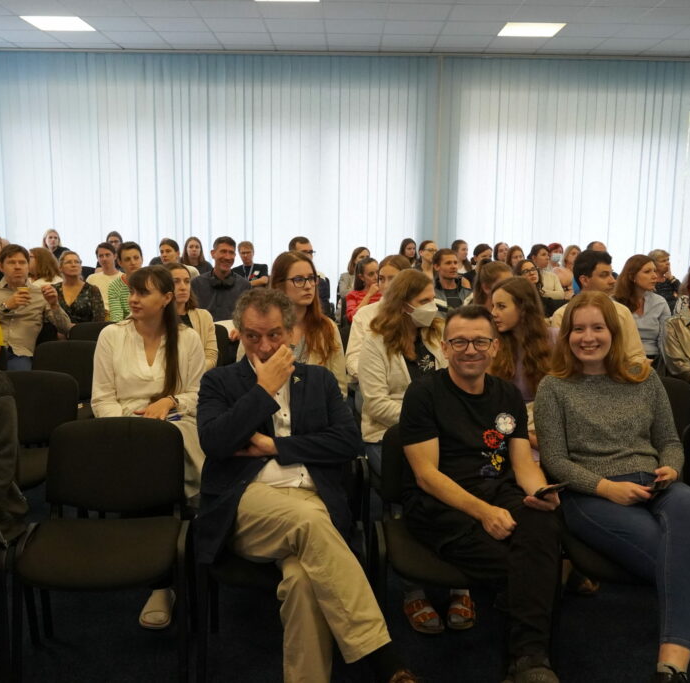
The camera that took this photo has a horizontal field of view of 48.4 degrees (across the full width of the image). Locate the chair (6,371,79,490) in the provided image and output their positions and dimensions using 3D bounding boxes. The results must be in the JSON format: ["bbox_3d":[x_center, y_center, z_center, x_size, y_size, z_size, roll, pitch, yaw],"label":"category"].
[{"bbox_3d":[-1.344,0.556,3.213,0.540,0.820,0.550,-1,9,-10],"label":"chair"}]

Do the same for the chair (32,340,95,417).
[{"bbox_3d":[-1.480,0.426,4.159,0.540,0.820,0.580,0,9,-5],"label":"chair"}]

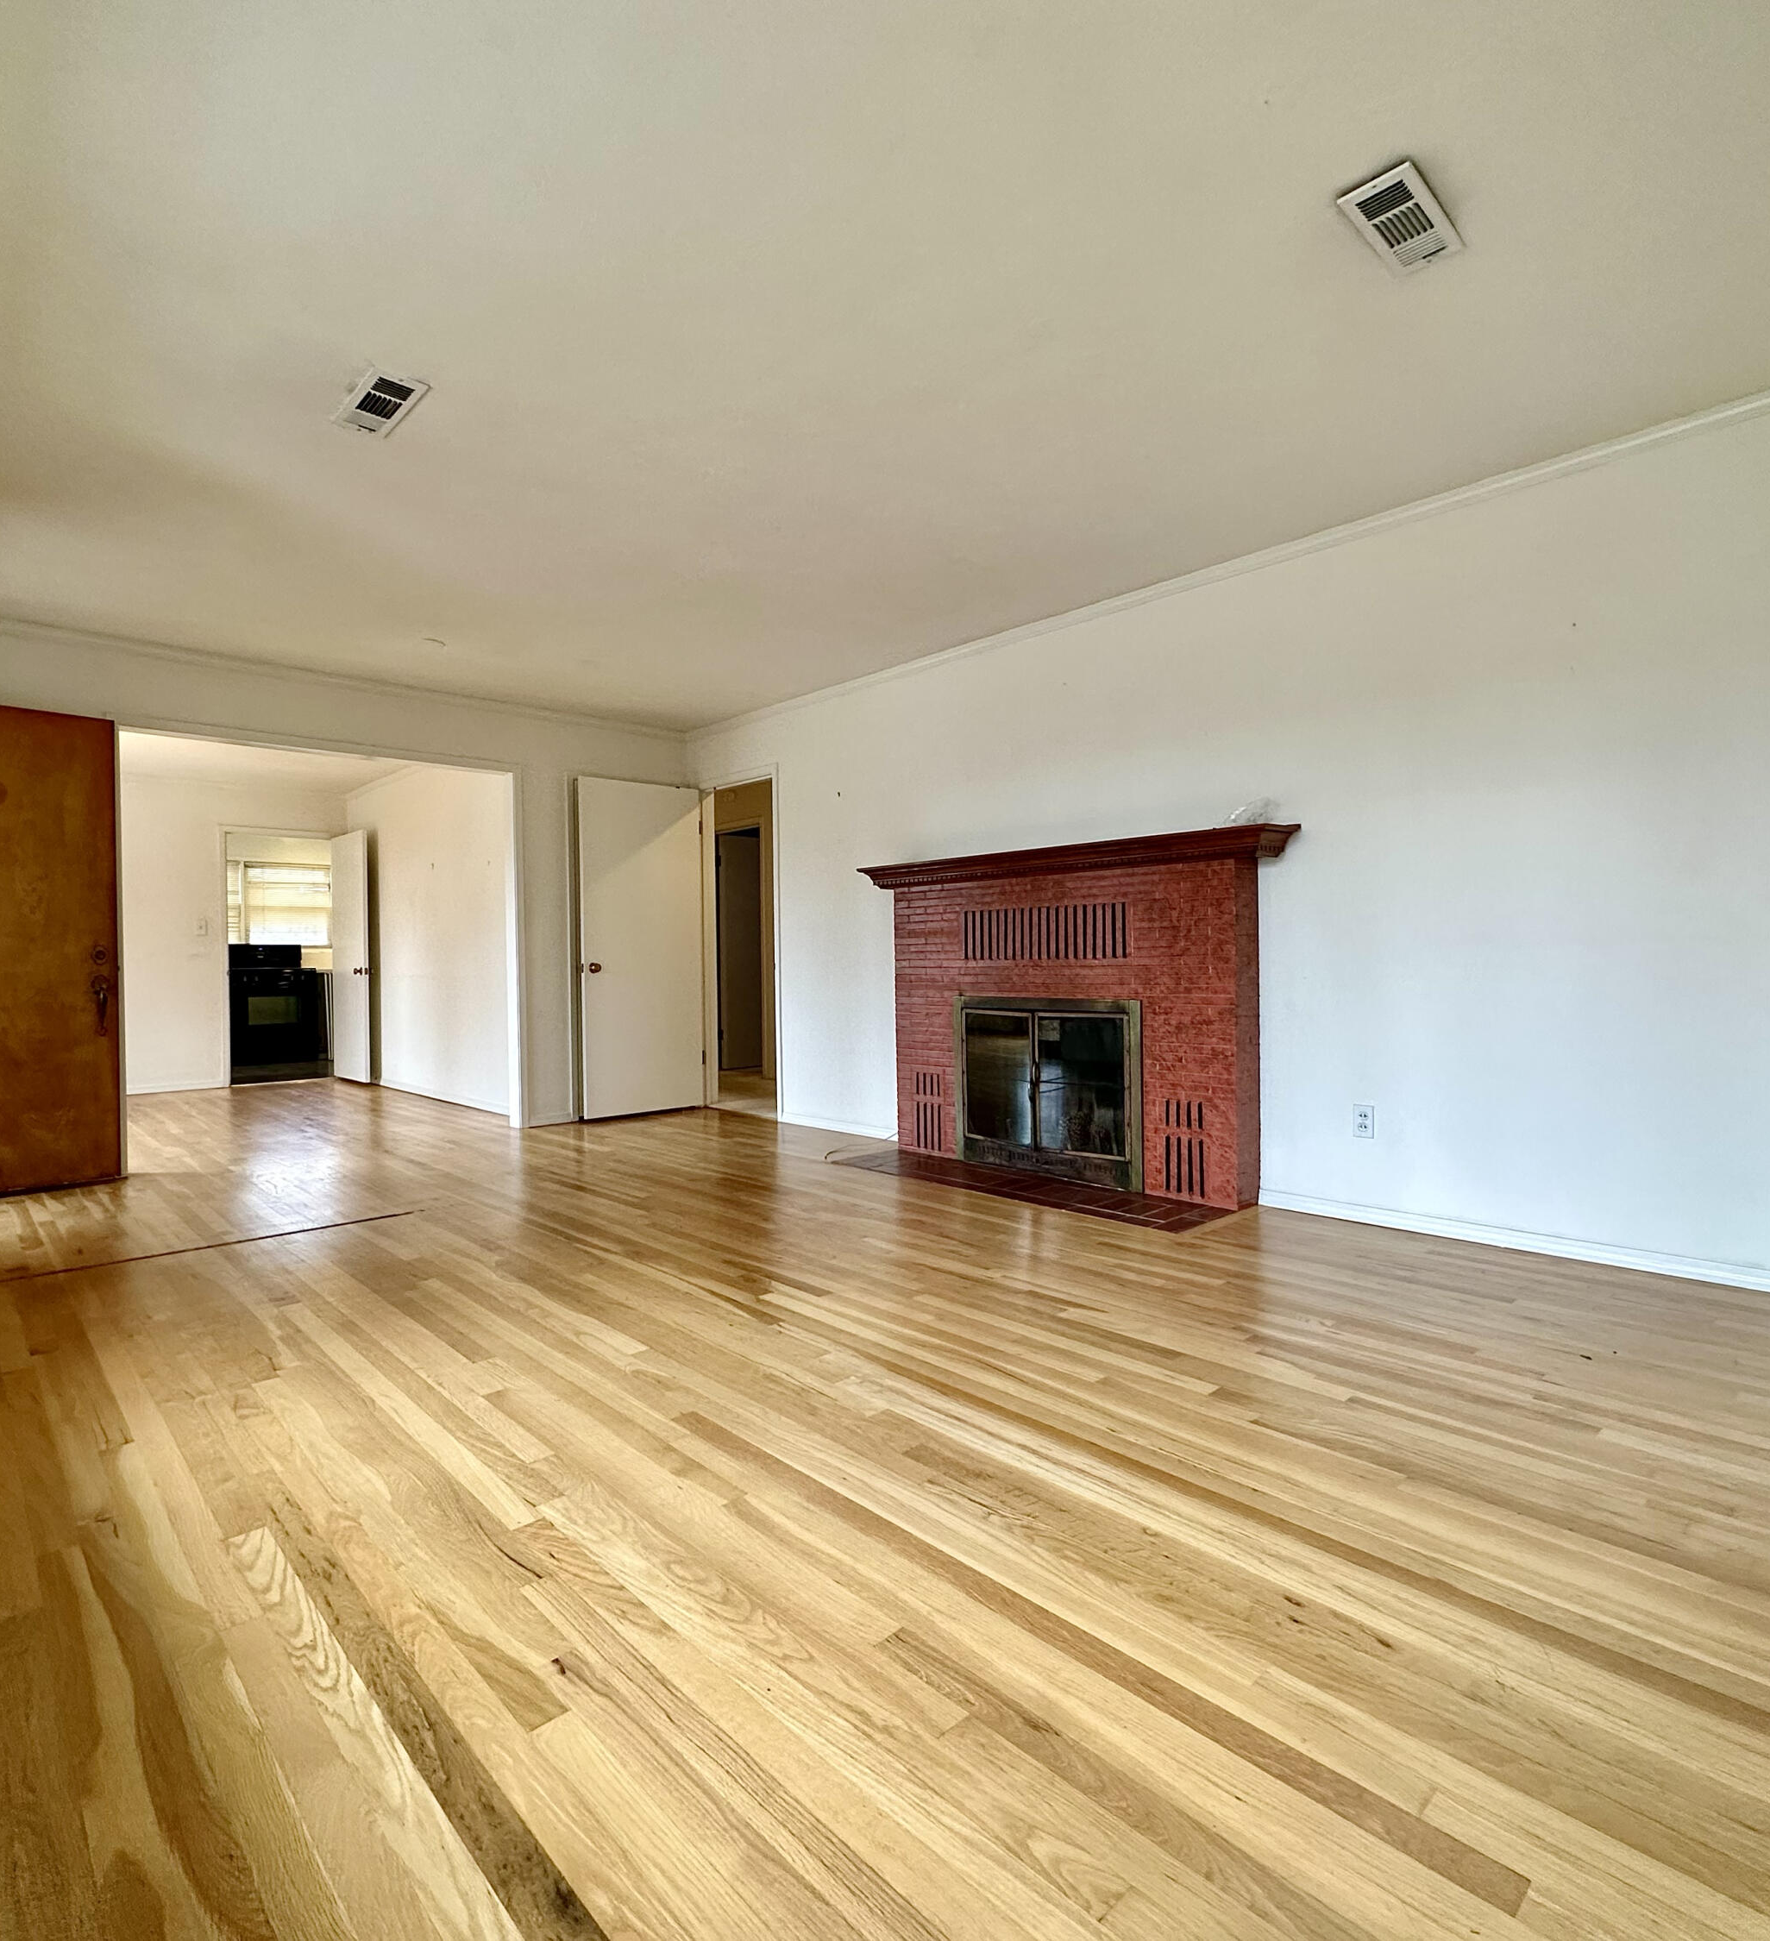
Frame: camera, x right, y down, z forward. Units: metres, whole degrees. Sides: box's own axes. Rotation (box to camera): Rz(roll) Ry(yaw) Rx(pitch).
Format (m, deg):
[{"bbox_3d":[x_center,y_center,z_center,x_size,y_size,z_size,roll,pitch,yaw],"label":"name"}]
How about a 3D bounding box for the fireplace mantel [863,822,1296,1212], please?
[{"bbox_3d":[0.692,0.184,4.448,0.249,1.388,2.113,-1,1,-43],"label":"fireplace mantel"}]

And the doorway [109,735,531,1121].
[{"bbox_3d":[-2.774,-0.117,5.341,1.913,2.066,0.139,-1,1,-43],"label":"doorway"}]

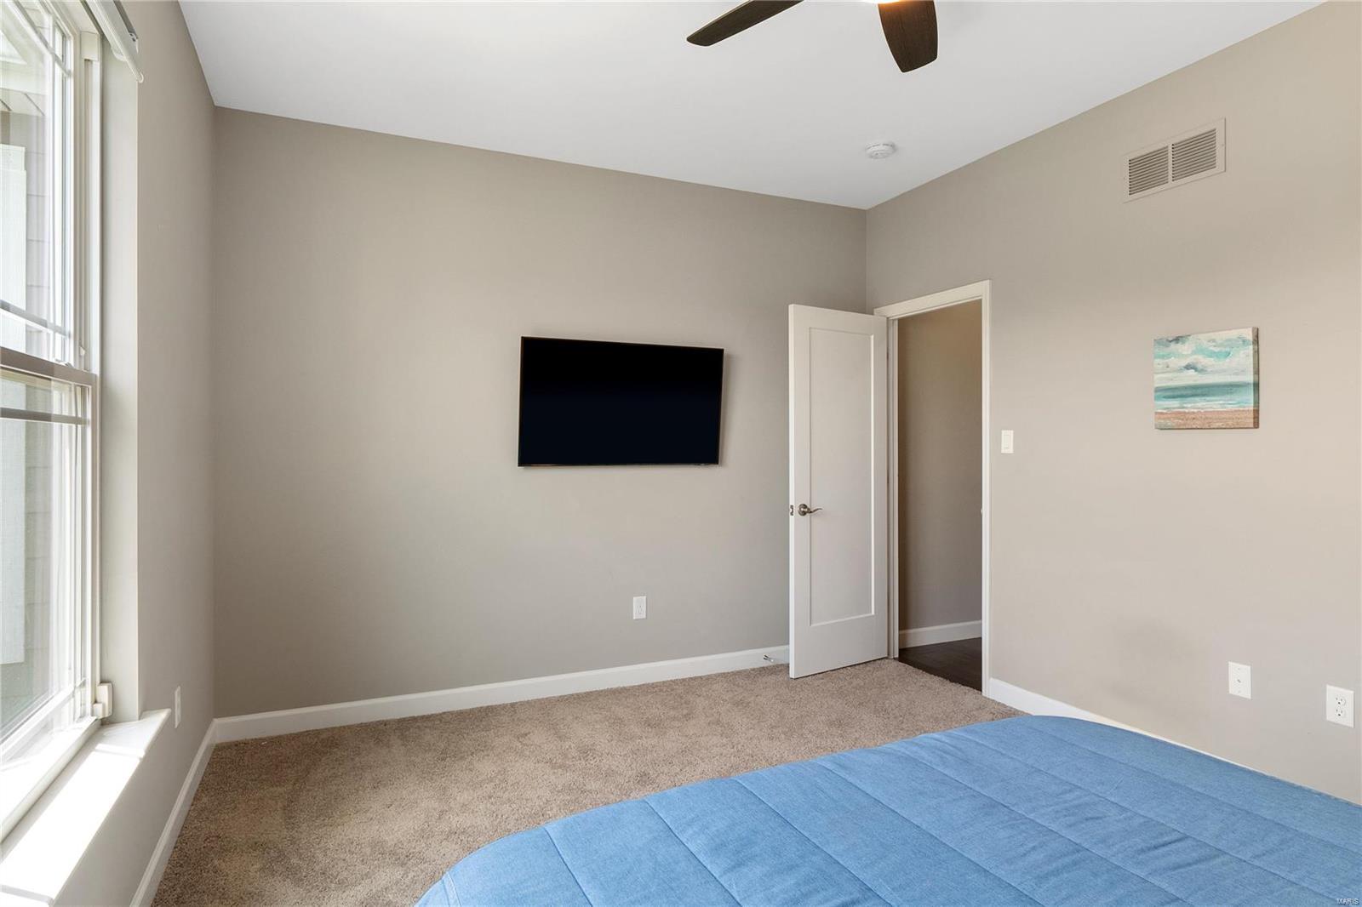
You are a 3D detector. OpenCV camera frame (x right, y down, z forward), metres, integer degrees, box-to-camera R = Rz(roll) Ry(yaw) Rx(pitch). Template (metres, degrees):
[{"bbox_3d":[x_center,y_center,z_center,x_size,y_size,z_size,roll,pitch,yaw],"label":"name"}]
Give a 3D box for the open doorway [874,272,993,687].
[{"bbox_3d":[1.427,0.179,4.256,0.140,2.125,0.880,0,0,-25],"label":"open doorway"}]

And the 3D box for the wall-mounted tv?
[{"bbox_3d":[-0.297,-0.257,3.967,1.117,0.639,0.060,0,6,-25],"label":"wall-mounted tv"}]

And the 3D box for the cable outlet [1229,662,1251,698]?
[{"bbox_3d":[2.046,0.831,2.774,0.008,0.117,0.073,0,0,-25],"label":"cable outlet"}]

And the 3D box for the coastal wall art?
[{"bbox_3d":[1.983,-0.274,2.869,0.036,0.357,0.356,0,0,-25],"label":"coastal wall art"}]

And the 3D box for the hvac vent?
[{"bbox_3d":[1.934,-1.151,2.994,0.015,0.197,0.398,0,0,-25],"label":"hvac vent"}]

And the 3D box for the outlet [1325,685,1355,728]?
[{"bbox_3d":[2.173,0.834,2.498,0.008,0.117,0.073,0,0,-25],"label":"outlet"}]

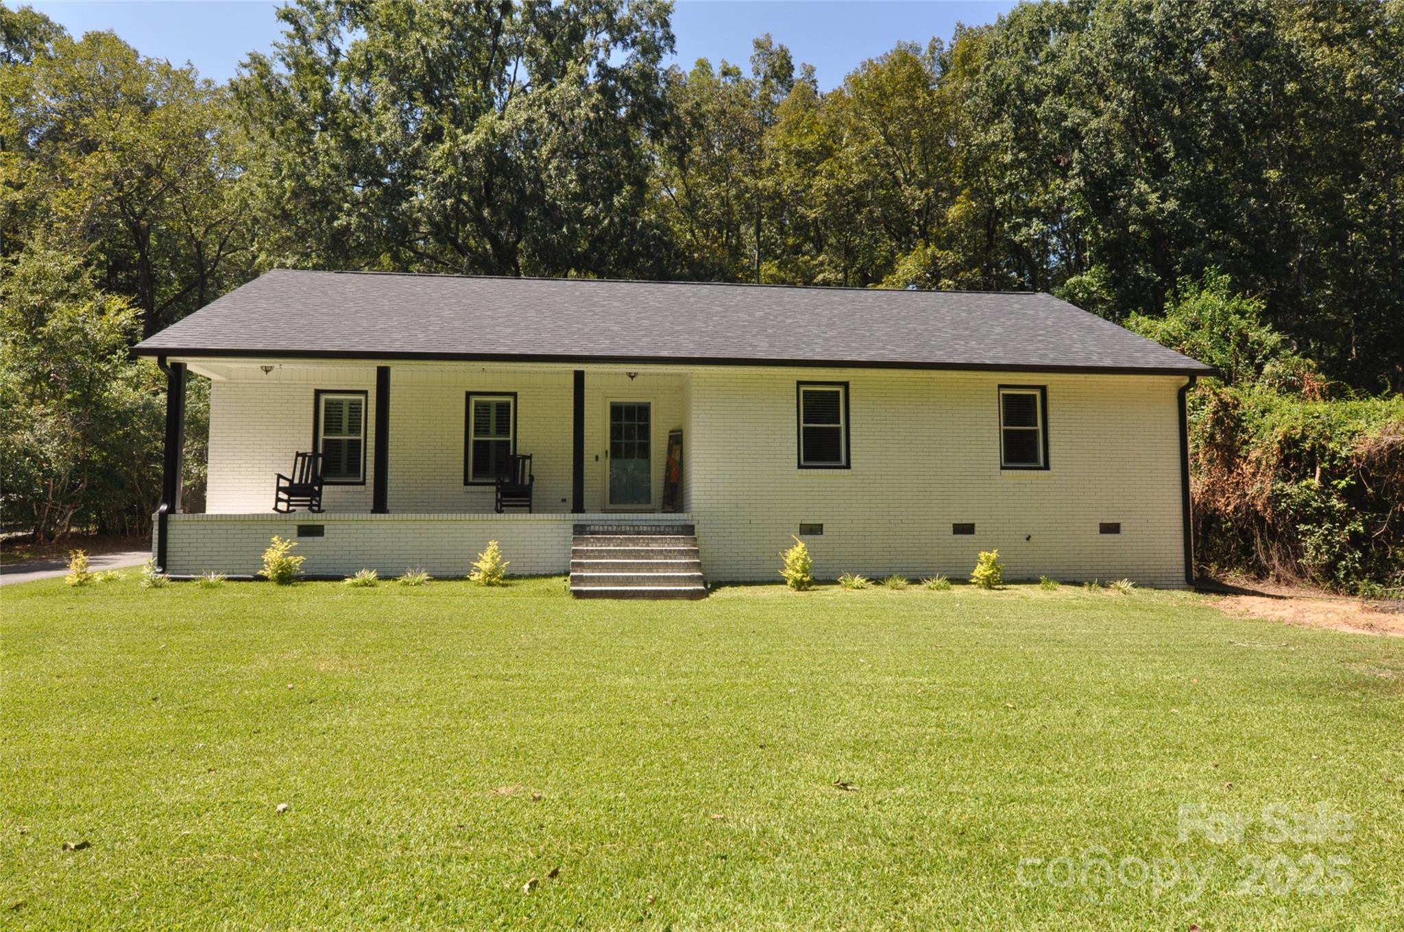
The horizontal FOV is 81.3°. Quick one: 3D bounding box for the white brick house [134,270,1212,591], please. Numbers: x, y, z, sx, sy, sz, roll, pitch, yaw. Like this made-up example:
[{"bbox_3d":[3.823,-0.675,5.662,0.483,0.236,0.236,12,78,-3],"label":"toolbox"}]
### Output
[{"bbox_3d":[-0.383,-0.872,18.538,17.792,6.777,10.438,0,-5,-7],"label":"white brick house"}]

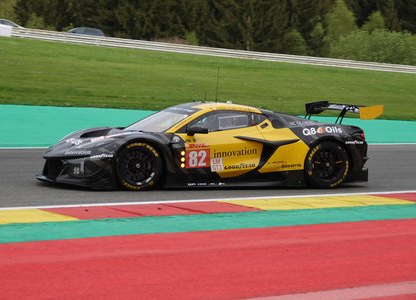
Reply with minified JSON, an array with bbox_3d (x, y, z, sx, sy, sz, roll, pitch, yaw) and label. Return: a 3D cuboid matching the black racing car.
[{"bbox_3d":[-0.068,-0.108,17.072,4.720,1.170,2.040,0,4,-20],"label":"black racing car"}]

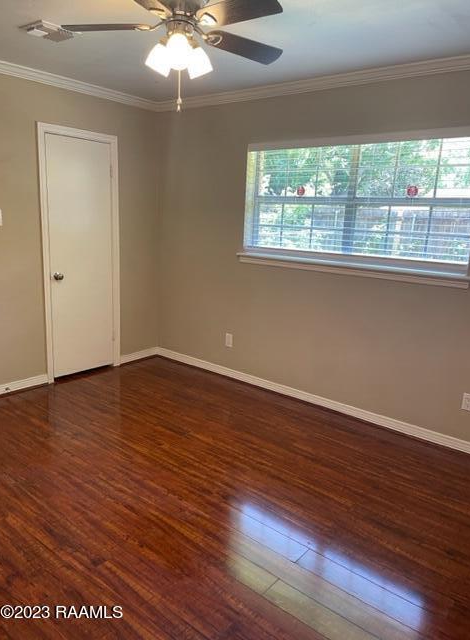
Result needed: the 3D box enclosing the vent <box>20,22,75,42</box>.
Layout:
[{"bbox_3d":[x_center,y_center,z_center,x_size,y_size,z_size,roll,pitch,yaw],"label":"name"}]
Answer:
[{"bbox_3d":[-1.040,-1.606,2.710,0.230,0.035,0.237,12,16,38],"label":"vent"}]

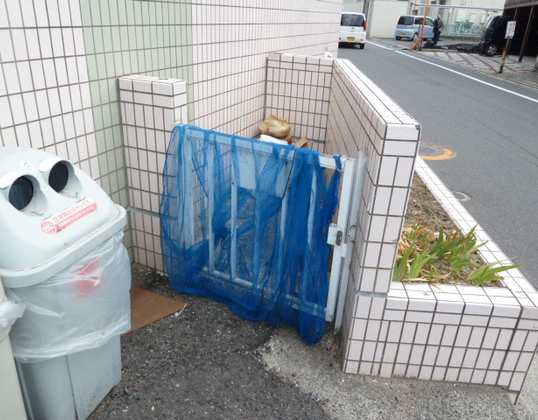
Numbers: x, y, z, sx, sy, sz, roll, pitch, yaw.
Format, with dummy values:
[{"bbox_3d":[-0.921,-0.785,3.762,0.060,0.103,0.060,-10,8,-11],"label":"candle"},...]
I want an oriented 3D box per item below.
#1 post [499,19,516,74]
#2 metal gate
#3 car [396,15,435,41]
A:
[{"bbox_3d":[7.282,-5.013,12.400,0.260,1.450,0.070,10,26,15],"label":"post"},{"bbox_3d":[-0.125,0.087,1.755,0.840,0.800,0.180,15,27,24],"label":"metal gate"},{"bbox_3d":[10.802,-12.889,28.849,3.395,1.600,1.475,-18,32,-38],"label":"car"}]

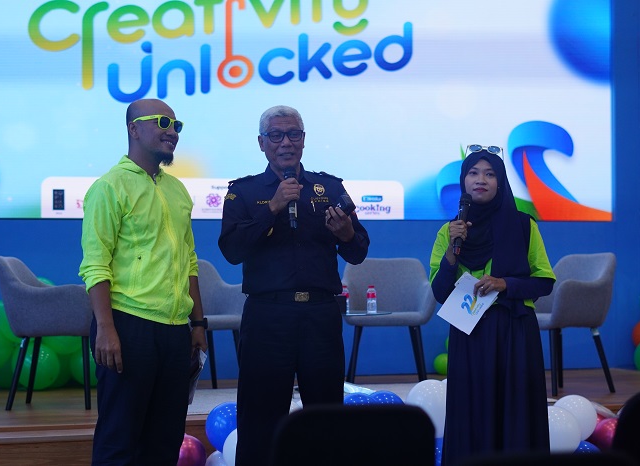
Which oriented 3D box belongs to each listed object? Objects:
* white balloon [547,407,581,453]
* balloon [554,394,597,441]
[{"bbox_3d":[1.143,0.988,7.150,0.275,0.285,0.275,0,-1,0],"label":"white balloon"},{"bbox_3d":[1.371,0.996,7.850,0.245,0.250,0.245,0,-1,0],"label":"balloon"}]

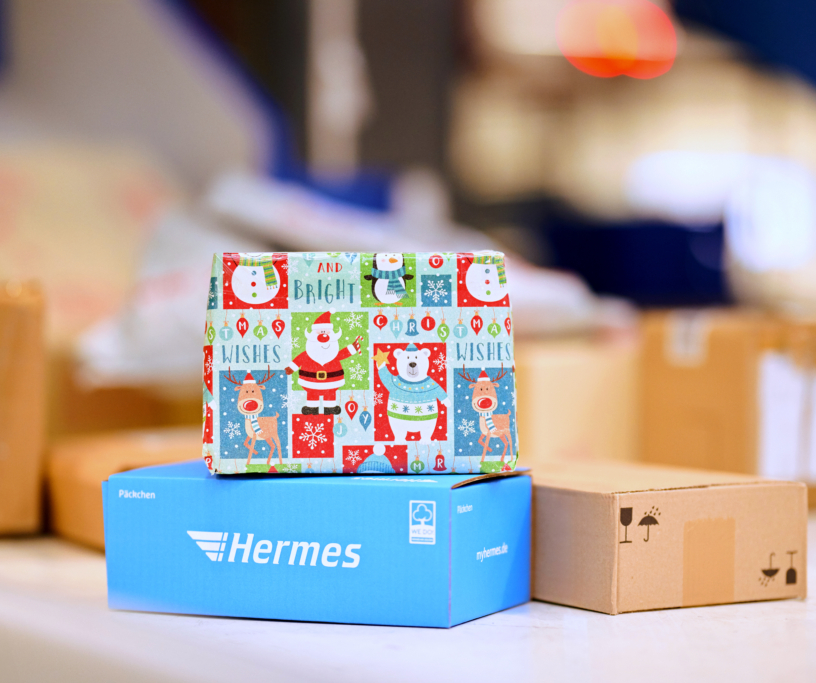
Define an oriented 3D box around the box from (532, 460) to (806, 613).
[{"bbox_3d":[0.156,0.155,1.970,0.190,0.090,0.285,-1,1,-34],"label":"box"}]

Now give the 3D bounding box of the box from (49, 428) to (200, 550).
[{"bbox_3d":[-0.164,0.149,2.320,0.300,0.086,0.236,0,1,-22],"label":"box"}]

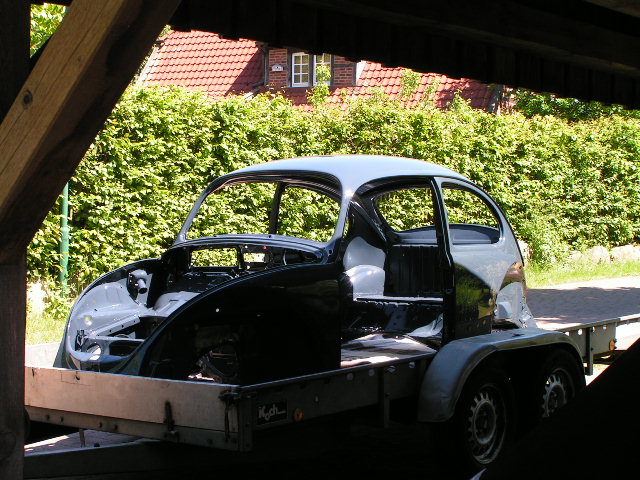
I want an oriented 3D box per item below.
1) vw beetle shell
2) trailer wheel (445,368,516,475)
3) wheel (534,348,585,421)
[{"bbox_3d":[-0.005,0.154,7.155,1.380,1.220,3.500,-1,2,41],"label":"vw beetle shell"},{"bbox_3d":[0.736,0.880,6.122,0.170,0.575,0.575,-1,2,41],"label":"trailer wheel"},{"bbox_3d":[1.158,0.849,6.604,0.170,0.575,0.575,-1,2,41],"label":"wheel"}]

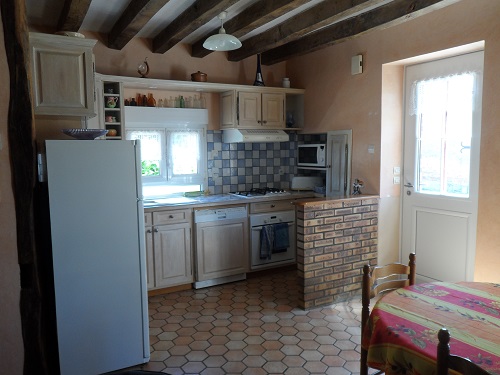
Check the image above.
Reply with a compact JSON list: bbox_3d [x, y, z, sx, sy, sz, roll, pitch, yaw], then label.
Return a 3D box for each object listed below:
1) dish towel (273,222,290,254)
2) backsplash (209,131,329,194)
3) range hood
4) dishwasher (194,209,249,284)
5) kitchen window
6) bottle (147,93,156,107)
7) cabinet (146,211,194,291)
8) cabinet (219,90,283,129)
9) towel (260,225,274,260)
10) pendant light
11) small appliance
[{"bbox_3d":[0.365,0.561,4.658,0.215,0.335,0.060,-3,6,-28],"label":"dish towel"},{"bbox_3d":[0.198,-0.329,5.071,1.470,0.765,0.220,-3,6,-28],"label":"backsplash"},{"bbox_3d":[0.056,-0.620,4.848,0.612,0.143,0.510,-4,6,-28],"label":"range hood"},{"bbox_3d":[-0.437,0.606,4.610,0.598,0.838,0.585,-3,6,-28],"label":"dishwasher"},{"bbox_3d":[-0.951,-0.312,4.596,0.975,0.820,0.120,-3,6,-28],"label":"kitchen window"},{"bbox_3d":[-1.089,-0.942,4.413,0.082,0.153,0.082,-4,6,-28],"label":"bottle"},{"bbox_3d":[-1.089,0.607,4.278,0.826,0.806,0.592,-4,6,-28],"label":"cabinet"},{"bbox_3d":[0.026,-0.902,4.843,0.653,0.428,0.449,-4,6,-28],"label":"cabinet"},{"bbox_3d":[0.192,0.625,4.572,0.180,0.410,0.060,-3,6,-28],"label":"towel"},{"bbox_3d":[-0.236,-1.382,3.528,0.343,0.283,0.343,0,6,0],"label":"pendant light"},{"bbox_3d":[0.877,-0.406,5.006,0.367,0.265,0.500,-4,6,-32],"label":"small appliance"}]

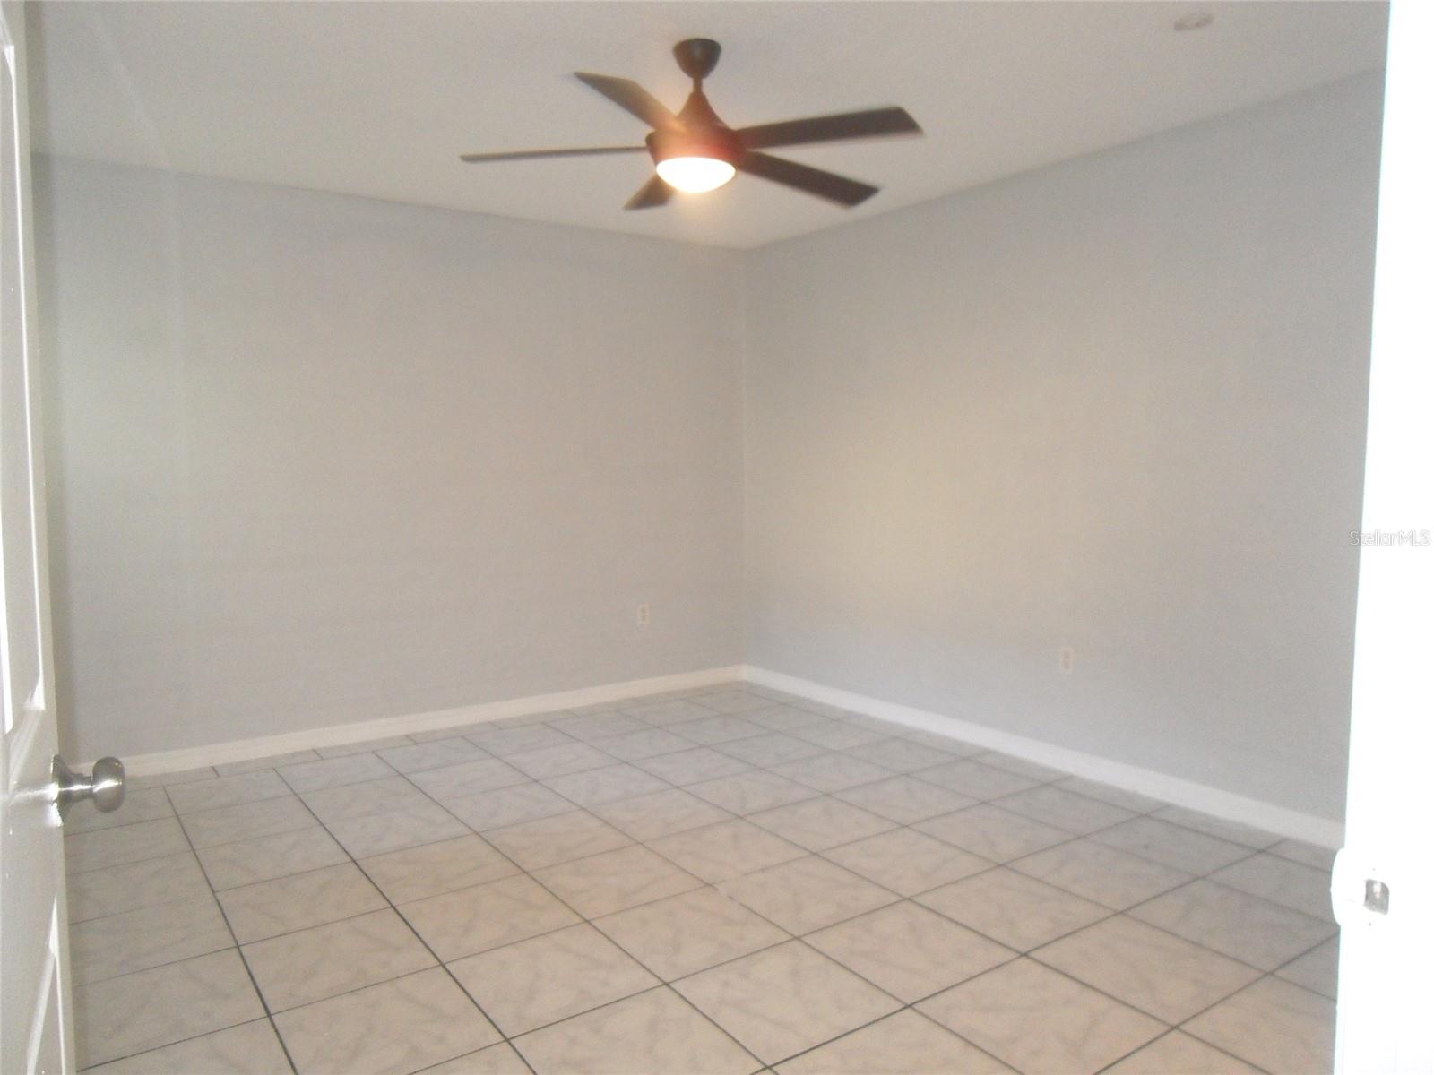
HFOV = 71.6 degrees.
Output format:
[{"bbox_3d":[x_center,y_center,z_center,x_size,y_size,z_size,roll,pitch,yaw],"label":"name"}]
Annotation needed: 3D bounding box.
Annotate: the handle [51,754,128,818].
[{"bbox_3d":[-0.619,0.246,0.984,0.057,0.064,0.064,-3,5,-29],"label":"handle"}]

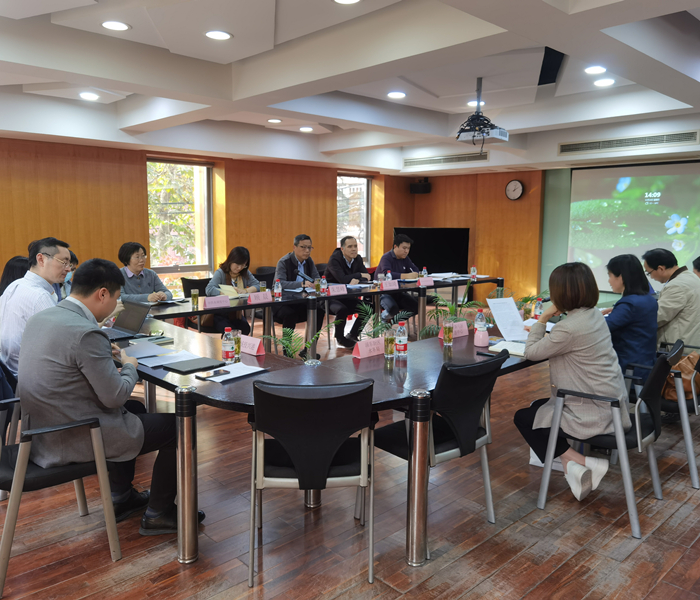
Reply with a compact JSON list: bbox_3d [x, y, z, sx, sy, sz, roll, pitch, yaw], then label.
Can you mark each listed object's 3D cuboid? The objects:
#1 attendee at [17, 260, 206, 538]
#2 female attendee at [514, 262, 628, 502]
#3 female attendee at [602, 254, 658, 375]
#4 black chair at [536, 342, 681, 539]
[{"bbox_3d":[-1.113,0.458,2.652,0.800,1.300,0.540,-7,11,-43],"label":"attendee"},{"bbox_3d":[1.208,0.441,3.146,0.490,1.270,0.720,-7,11,-44],"label":"female attendee"},{"bbox_3d":[1.757,0.342,3.814,0.500,1.280,0.700,-7,11,-43],"label":"female attendee"},{"bbox_3d":[1.354,0.654,3.021,0.560,0.870,0.560,7,10,37],"label":"black chair"}]

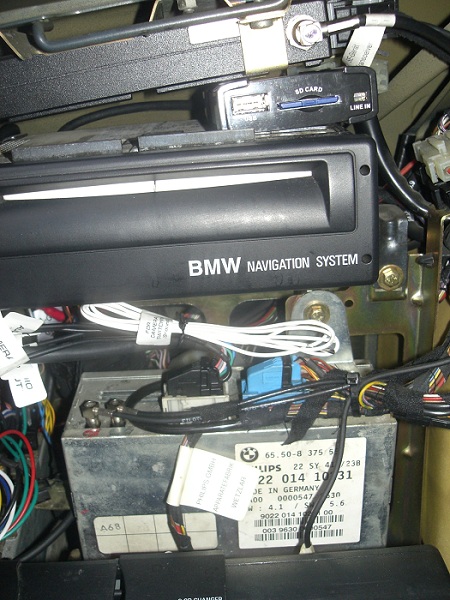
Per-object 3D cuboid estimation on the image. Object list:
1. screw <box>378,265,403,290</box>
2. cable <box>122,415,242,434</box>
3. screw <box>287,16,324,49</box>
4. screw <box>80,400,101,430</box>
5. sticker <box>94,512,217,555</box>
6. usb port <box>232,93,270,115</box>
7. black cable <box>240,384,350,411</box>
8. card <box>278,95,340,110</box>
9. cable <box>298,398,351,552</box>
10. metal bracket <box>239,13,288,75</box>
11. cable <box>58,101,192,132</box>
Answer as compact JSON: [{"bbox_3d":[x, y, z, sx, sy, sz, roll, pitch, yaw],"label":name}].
[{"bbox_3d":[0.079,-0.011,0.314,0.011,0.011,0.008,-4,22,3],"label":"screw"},{"bbox_3d":[-0.020,0.058,0.307,0.057,0.006,0.009,-3,26,0],"label":"cable"},{"bbox_3d":[0.032,-0.108,0.266,0.013,0.013,0.013,-13,21,-9],"label":"screw"},{"bbox_3d":[-0.065,0.055,0.321,0.009,0.013,0.009,-3,26,0],"label":"screw"},{"bbox_3d":[-0.035,0.121,0.341,0.062,0.025,0.001,-3,26,0],"label":"sticker"},{"bbox_3d":[0.010,-0.079,0.267,0.015,0.007,0.013,-11,15,-11],"label":"usb port"},{"bbox_3d":[0.031,0.042,0.290,0.048,0.009,0.010,-8,22,-2],"label":"black cable"},{"bbox_3d":[0.030,-0.081,0.272,0.024,0.002,0.028,-11,15,-11],"label":"card"},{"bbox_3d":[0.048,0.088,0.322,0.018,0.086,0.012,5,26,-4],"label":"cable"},{"bbox_3d":[0.016,-0.102,0.264,0.017,0.021,0.011,-13,21,-9],"label":"metal bracket"},{"bbox_3d":[-0.049,-0.091,0.325,0.065,0.013,0.018,-6,22,-2],"label":"cable"}]

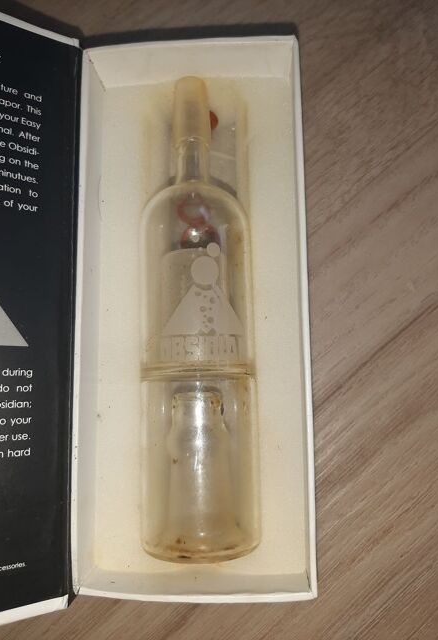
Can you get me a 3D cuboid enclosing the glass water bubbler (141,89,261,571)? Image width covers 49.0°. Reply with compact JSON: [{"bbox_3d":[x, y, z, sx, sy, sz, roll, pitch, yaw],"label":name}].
[{"bbox_3d":[-0.009,-0.008,0.188,0.044,0.044,0.180,-1,83,-4],"label":"glass water bubbler"}]

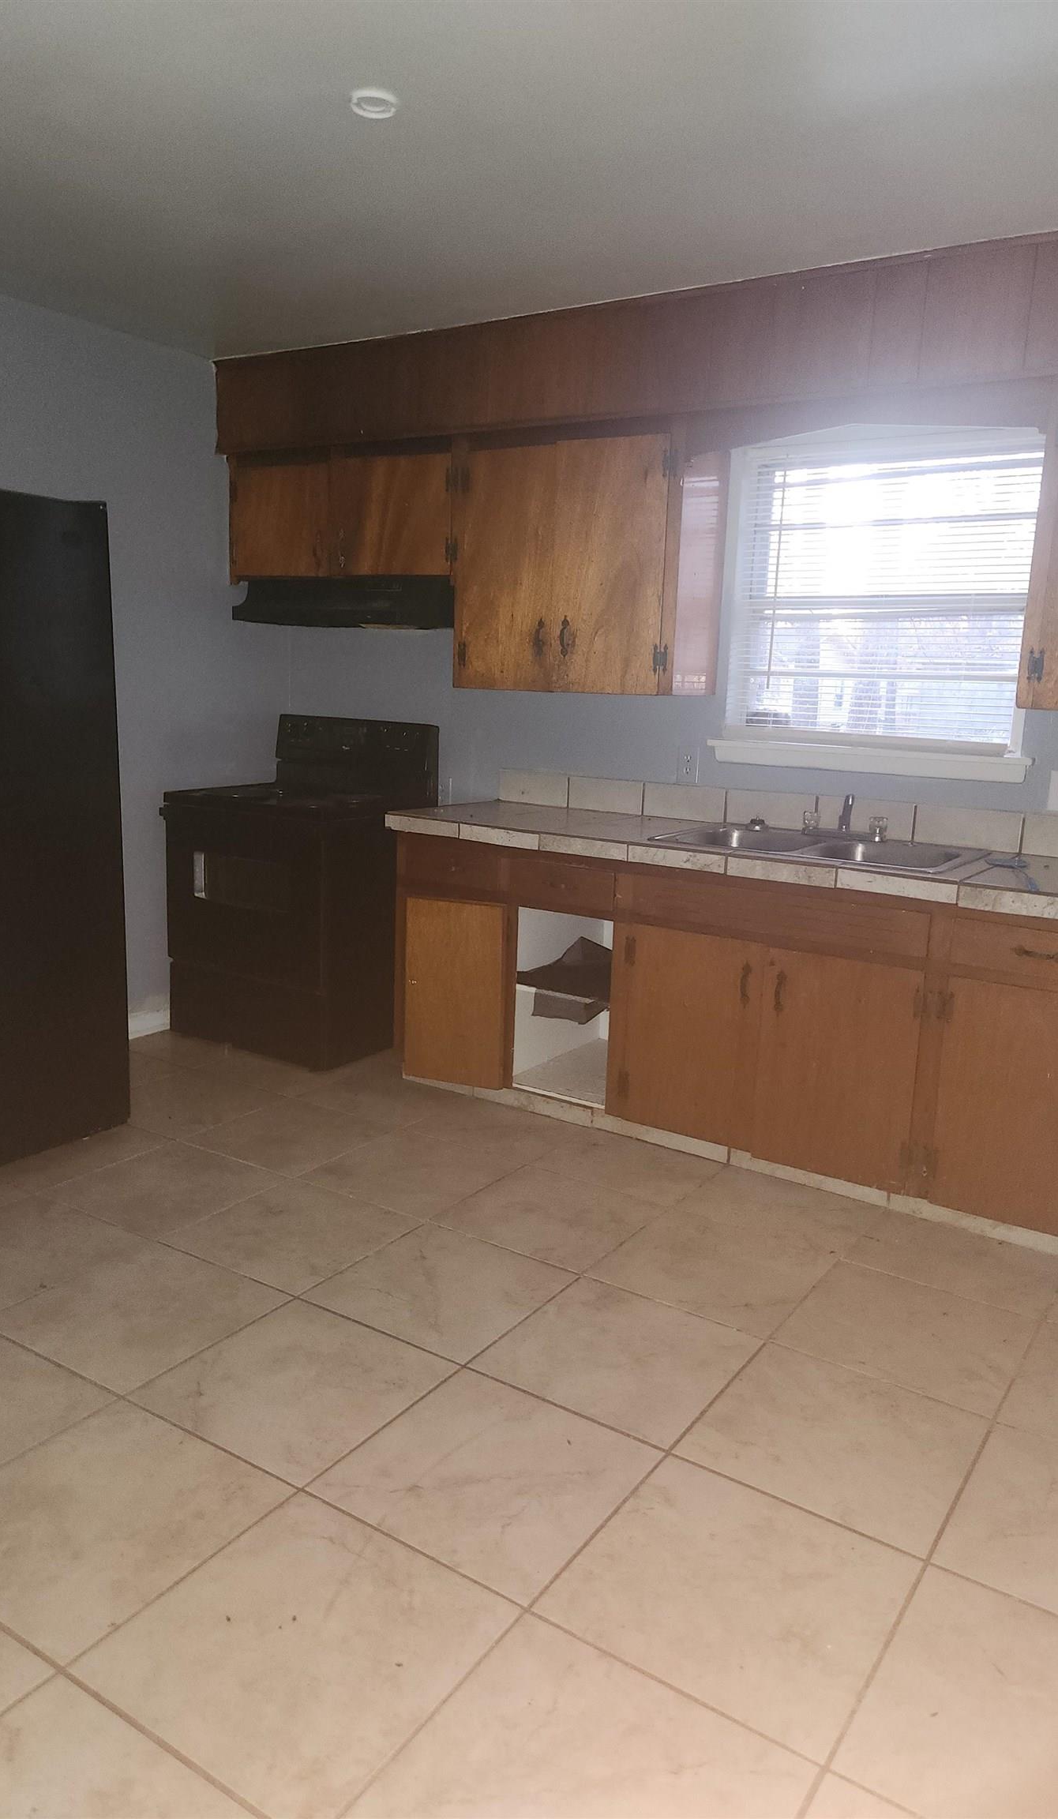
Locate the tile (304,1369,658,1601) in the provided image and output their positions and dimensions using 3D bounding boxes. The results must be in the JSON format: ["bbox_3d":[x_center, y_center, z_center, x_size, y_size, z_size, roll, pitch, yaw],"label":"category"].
[{"bbox_3d":[-0.067,0.992,2.123,0.459,0.010,0.459,9,13,33],"label":"tile"}]

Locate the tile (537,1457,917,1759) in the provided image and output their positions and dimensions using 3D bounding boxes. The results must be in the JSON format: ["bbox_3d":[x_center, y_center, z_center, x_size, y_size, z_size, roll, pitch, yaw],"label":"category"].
[{"bbox_3d":[0.319,1.051,1.874,0.459,0.010,0.459,9,13,33],"label":"tile"}]

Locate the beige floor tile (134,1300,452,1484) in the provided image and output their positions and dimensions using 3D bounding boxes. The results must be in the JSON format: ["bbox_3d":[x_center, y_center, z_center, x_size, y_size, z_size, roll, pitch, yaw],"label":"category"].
[{"bbox_3d":[-0.444,0.909,2.315,0.447,0.010,0.447,9,13,33],"label":"beige floor tile"}]

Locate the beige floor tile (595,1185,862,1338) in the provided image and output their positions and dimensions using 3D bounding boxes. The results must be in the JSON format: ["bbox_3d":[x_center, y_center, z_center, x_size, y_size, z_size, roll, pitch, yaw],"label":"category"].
[{"bbox_3d":[0.444,0.860,2.884,0.459,0.010,0.459,9,13,33],"label":"beige floor tile"}]

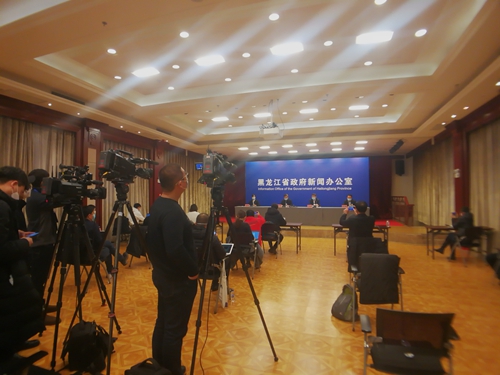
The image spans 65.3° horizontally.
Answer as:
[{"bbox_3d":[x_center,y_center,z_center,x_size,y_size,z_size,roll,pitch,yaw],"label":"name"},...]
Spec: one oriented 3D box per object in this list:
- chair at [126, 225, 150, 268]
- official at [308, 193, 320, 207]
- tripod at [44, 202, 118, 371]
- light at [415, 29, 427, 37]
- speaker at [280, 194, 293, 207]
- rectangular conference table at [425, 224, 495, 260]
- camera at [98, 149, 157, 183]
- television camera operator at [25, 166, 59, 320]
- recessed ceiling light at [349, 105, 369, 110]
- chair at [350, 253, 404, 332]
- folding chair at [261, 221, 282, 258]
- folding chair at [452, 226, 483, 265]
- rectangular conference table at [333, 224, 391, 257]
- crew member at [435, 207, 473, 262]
[{"bbox_3d":[-2.330,1.235,8.276,0.500,0.850,0.560,0,-1,8],"label":"chair"},{"bbox_3d":[2.742,0.918,16.581,0.520,1.300,0.750,-2,-1,14],"label":"official"},{"bbox_3d":[-1.830,0.855,3.903,0.820,1.430,0.860,-1,-1,25],"label":"tripod"},{"bbox_3d":[2.760,-2.485,6.290,0.180,0.060,0.180,-2,-1,14],"label":"light"},{"bbox_3d":[1.486,0.893,15.735,0.520,1.240,0.700,0,-1,14],"label":"speaker"},{"bbox_3d":[4.964,1.310,9.270,1.300,0.740,0.520,0,-1,14],"label":"rectangular conference table"},{"bbox_3d":[-1.101,-0.196,3.506,0.250,0.290,0.560,-2,-1,18],"label":"camera"},{"bbox_3d":[-2.450,0.695,4.637,0.500,1.780,0.440,-1,-2,42],"label":"television camera operator"},{"bbox_3d":[3.255,-2.366,11.593,0.560,0.060,0.380,-2,-1,14],"label":"recessed ceiling light"},{"bbox_3d":[1.484,1.155,4.522,0.590,0.850,0.580,-2,-1,19],"label":"chair"},{"bbox_3d":[0.530,1.272,9.576,0.500,0.830,0.560,0,-1,14],"label":"folding chair"},{"bbox_3d":[4.880,1.259,8.696,0.500,0.820,0.550,0,-1,-6],"label":"folding chair"},{"bbox_3d":[2.756,1.318,9.657,1.330,0.740,0.500,0,-1,14],"label":"rectangular conference table"},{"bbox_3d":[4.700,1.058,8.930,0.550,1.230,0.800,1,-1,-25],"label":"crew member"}]

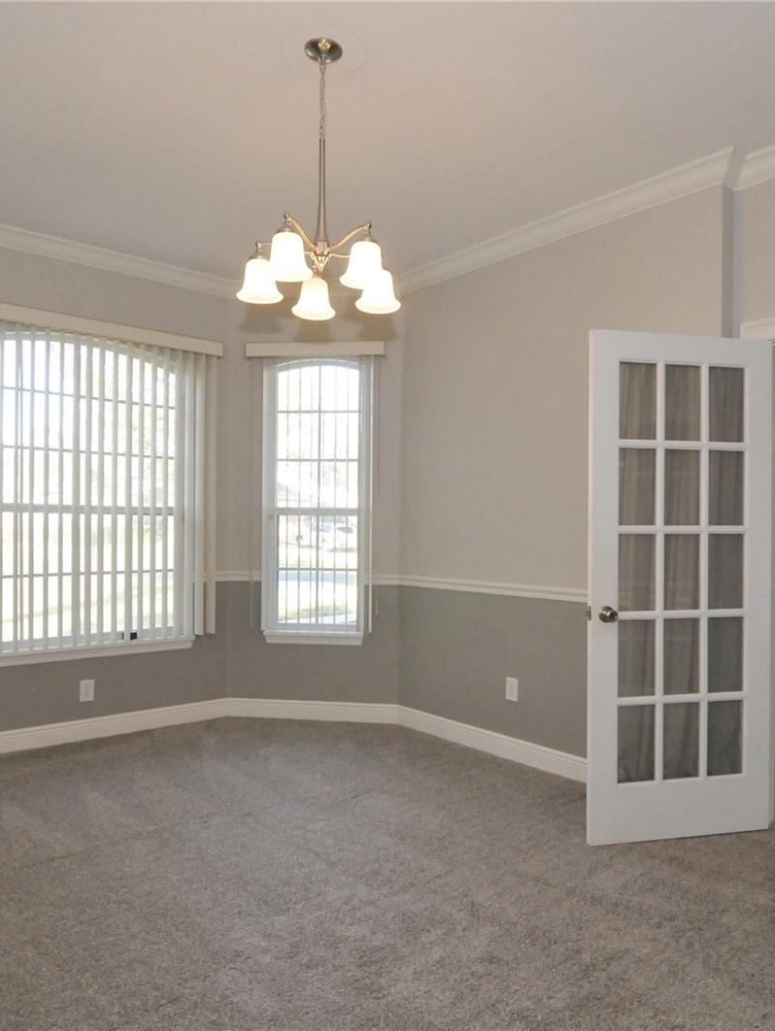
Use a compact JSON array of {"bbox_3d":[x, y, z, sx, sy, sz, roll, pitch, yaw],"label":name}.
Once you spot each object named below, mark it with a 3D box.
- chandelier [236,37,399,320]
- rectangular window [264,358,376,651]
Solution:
[{"bbox_3d":[-0.214,-1.129,2.261,0.535,0.815,0.535,1,-1,0],"label":"chandelier"},{"bbox_3d":[-0.458,-0.140,4.390,0.728,1.759,0.090,1,-1,6],"label":"rectangular window"}]

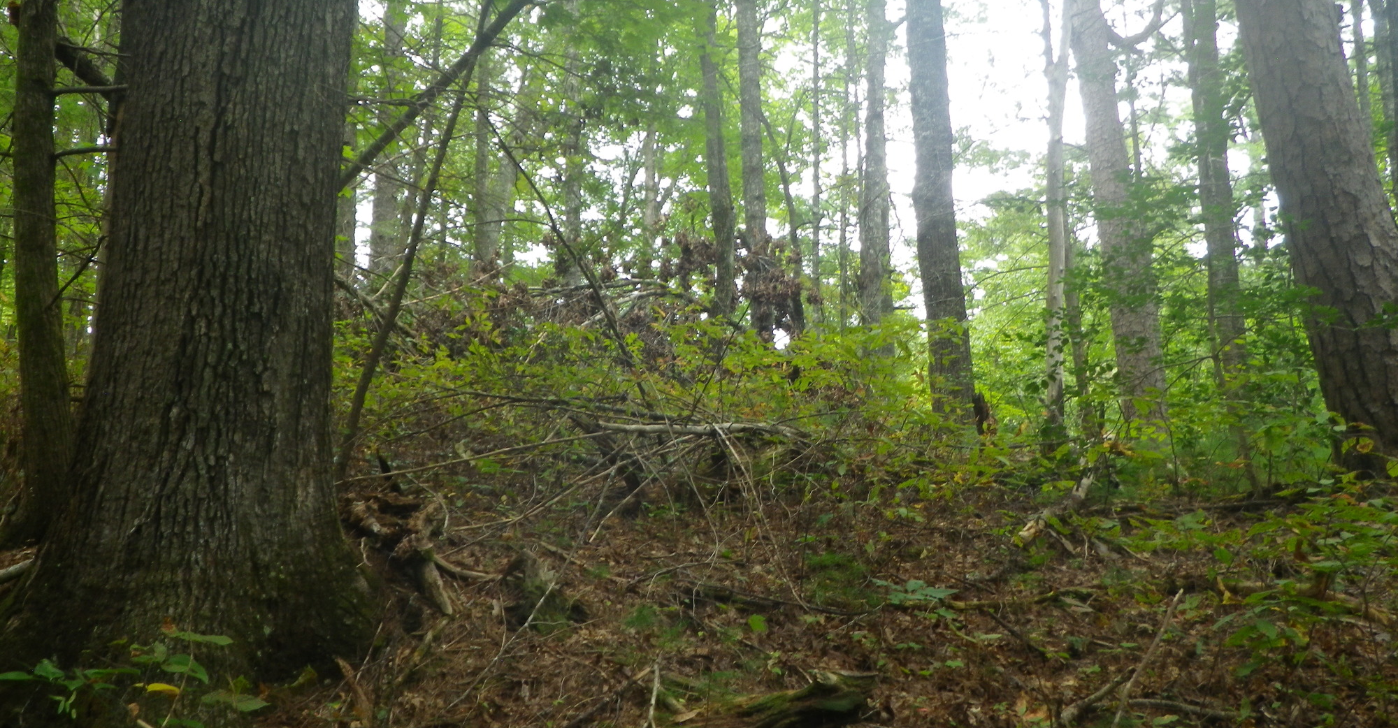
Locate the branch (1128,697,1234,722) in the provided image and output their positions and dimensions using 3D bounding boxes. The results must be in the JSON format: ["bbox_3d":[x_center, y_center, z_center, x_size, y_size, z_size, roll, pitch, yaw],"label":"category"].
[{"bbox_3d":[1.669,1.195,3.919,0.339,0.083,0.098,-6,-13,20],"label":"branch"}]

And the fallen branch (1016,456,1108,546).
[{"bbox_3d":[2.223,0.806,6.900,1.055,0.560,0.170,11,-17,-43],"label":"fallen branch"}]

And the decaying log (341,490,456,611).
[{"bbox_3d":[-1.365,0.856,5.150,0.507,0.495,0.420,2,-13,-15],"label":"decaying log"}]

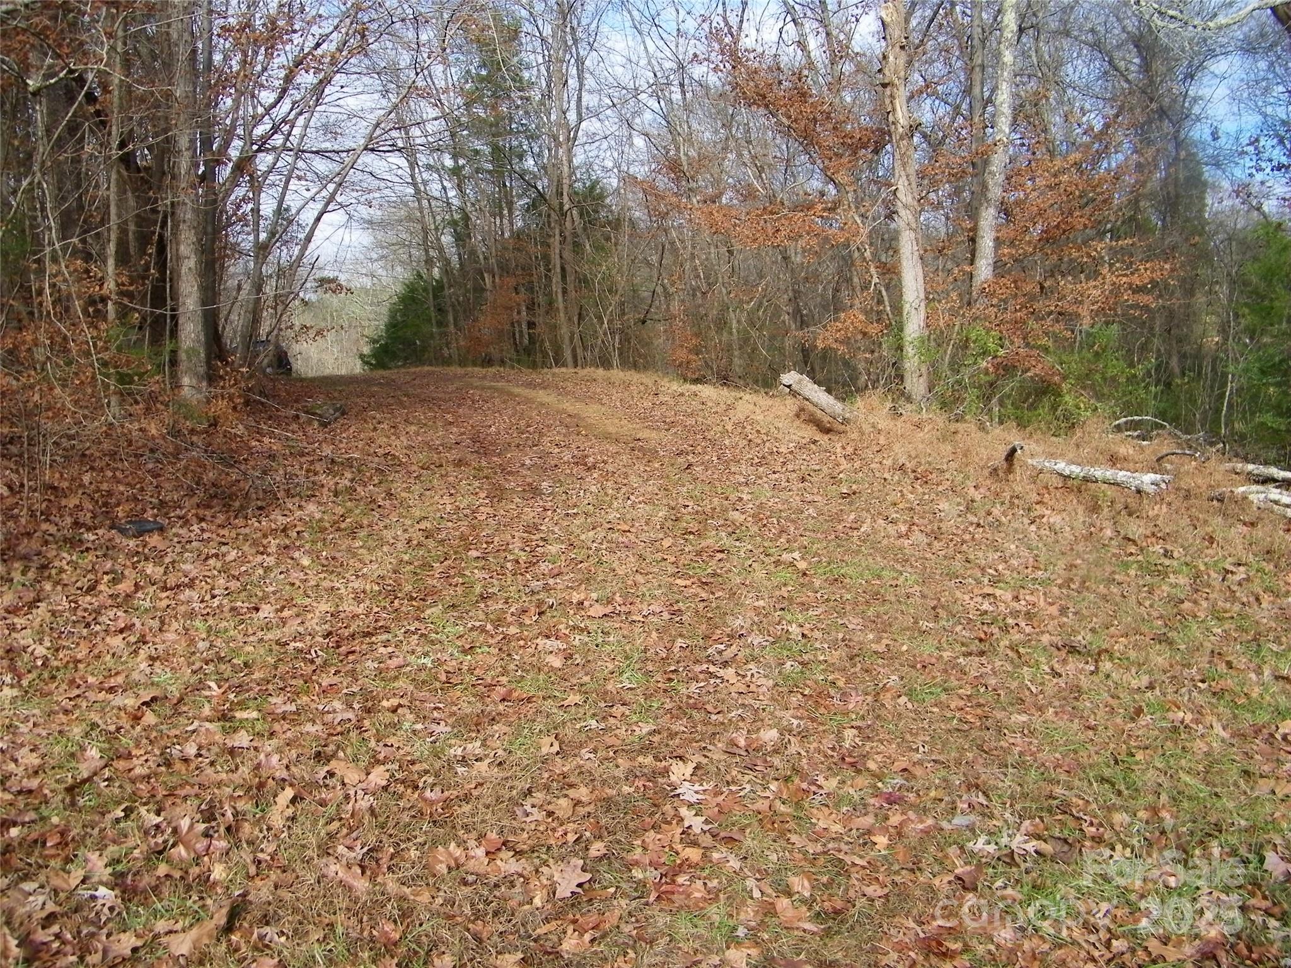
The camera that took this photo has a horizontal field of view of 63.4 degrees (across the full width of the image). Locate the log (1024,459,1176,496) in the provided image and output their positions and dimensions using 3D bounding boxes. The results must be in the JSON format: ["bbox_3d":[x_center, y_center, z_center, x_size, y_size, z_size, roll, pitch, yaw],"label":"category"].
[{"bbox_3d":[4.692,-0.113,10.850,1.375,0.210,0.210,10,9,31],"label":"log"}]

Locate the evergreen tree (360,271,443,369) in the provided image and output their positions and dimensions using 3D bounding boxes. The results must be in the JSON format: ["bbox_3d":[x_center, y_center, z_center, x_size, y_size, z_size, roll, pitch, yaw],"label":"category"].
[{"bbox_3d":[-8.327,-5.546,36.000,2.800,3.300,2.700,0,5,0],"label":"evergreen tree"}]

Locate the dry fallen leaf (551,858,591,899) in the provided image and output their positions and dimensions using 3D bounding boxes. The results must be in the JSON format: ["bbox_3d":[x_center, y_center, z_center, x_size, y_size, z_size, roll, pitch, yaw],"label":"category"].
[{"bbox_3d":[-0.209,1.115,2.950,0.115,0.030,0.145,-2,19,-9],"label":"dry fallen leaf"}]

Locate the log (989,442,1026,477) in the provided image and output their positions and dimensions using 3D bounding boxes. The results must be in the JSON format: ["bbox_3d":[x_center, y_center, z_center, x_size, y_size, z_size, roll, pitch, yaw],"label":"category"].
[{"bbox_3d":[3.785,-0.253,10.900,0.370,0.360,0.200,0,5,0],"label":"log"}]

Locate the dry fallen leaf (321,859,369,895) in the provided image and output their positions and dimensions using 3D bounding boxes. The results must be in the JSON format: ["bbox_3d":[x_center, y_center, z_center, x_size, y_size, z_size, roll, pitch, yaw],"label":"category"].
[{"bbox_3d":[-0.848,1.111,2.950,0.155,0.035,0.090,12,17,39],"label":"dry fallen leaf"}]

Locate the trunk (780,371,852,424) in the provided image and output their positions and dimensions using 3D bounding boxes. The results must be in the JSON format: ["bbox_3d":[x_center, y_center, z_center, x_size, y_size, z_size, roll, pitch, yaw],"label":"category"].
[{"bbox_3d":[2.764,-1.392,17.000,1.348,0.310,0.310,29,-5,-19],"label":"trunk"}]

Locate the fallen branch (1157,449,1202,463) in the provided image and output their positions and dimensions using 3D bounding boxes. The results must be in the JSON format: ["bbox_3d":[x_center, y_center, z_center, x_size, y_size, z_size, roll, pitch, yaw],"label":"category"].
[{"bbox_3d":[6.380,-0.332,12.500,0.560,0.160,0.140,0,5,0],"label":"fallen branch"}]

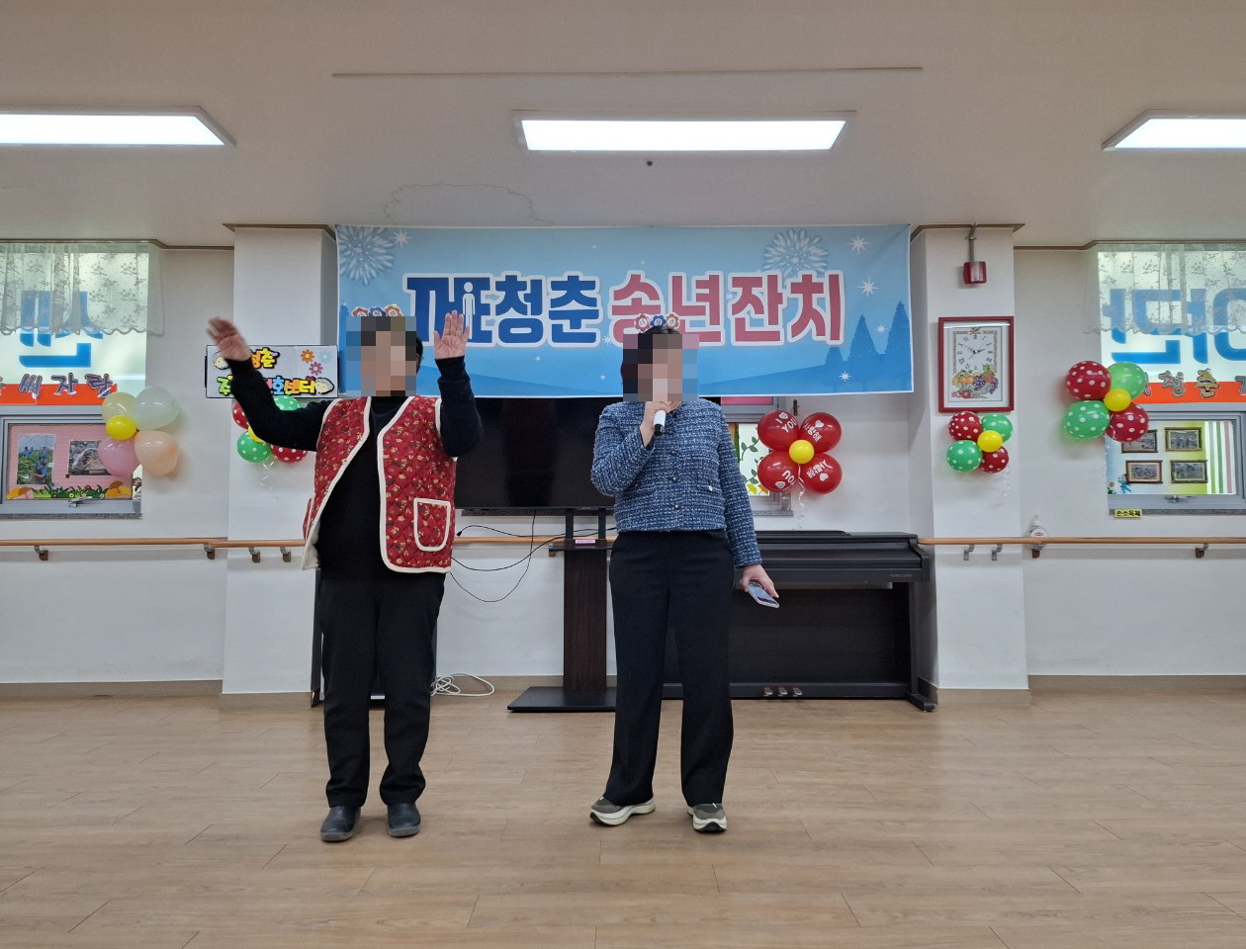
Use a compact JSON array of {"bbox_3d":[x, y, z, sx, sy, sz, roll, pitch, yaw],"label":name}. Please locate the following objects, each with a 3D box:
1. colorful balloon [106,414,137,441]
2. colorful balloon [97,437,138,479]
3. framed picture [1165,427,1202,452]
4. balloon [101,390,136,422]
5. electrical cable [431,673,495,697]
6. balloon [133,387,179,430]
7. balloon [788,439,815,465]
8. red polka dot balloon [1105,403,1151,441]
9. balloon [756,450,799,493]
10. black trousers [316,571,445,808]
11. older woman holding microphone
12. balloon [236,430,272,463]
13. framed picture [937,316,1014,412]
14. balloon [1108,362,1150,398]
[{"bbox_3d":[-2.616,-0.240,4.383,0.140,0.135,0.140,0,-4,0],"label":"colorful balloon"},{"bbox_3d":[-2.747,-0.100,4.590,0.215,0.230,0.220,0,-3,0],"label":"colorful balloon"},{"bbox_3d":[3.215,-0.200,4.811,0.208,0.135,0.020,0,-4,0],"label":"framed picture"},{"bbox_3d":[-2.750,-0.350,4.609,0.195,0.200,0.200,0,-3,0],"label":"balloon"},{"bbox_3d":[-0.858,1.132,4.517,0.360,0.100,0.170,0,-4,0],"label":"electrical cable"},{"bbox_3d":[-2.518,-0.355,4.542,0.242,0.230,0.220,0,-3,0],"label":"balloon"},{"bbox_3d":[0.950,-0.119,4.463,0.128,0.125,0.128,0,-4,0],"label":"balloon"},{"bbox_3d":[2.764,-0.290,4.605,0.212,0.222,0.215,0,-3,0],"label":"red polka dot balloon"},{"bbox_3d":[0.844,-0.013,4.560,0.230,0.230,0.220,0,-3,0],"label":"balloon"},{"bbox_3d":[-0.766,0.641,2.667,0.420,0.850,0.270,0,-3,0],"label":"black trousers"},{"bbox_3d":[0.183,0.285,2.629,0.570,1.550,0.400,0,-4,-5],"label":"older woman holding microphone"},{"bbox_3d":[-1.869,-0.143,4.266,0.167,0.170,0.168,0,-3,0],"label":"balloon"},{"bbox_3d":[1.803,-0.561,4.307,0.385,0.485,0.035,0,-4,0],"label":"framed picture"},{"bbox_3d":[2.744,-0.506,4.581,0.215,0.210,0.215,0,-4,0],"label":"balloon"}]

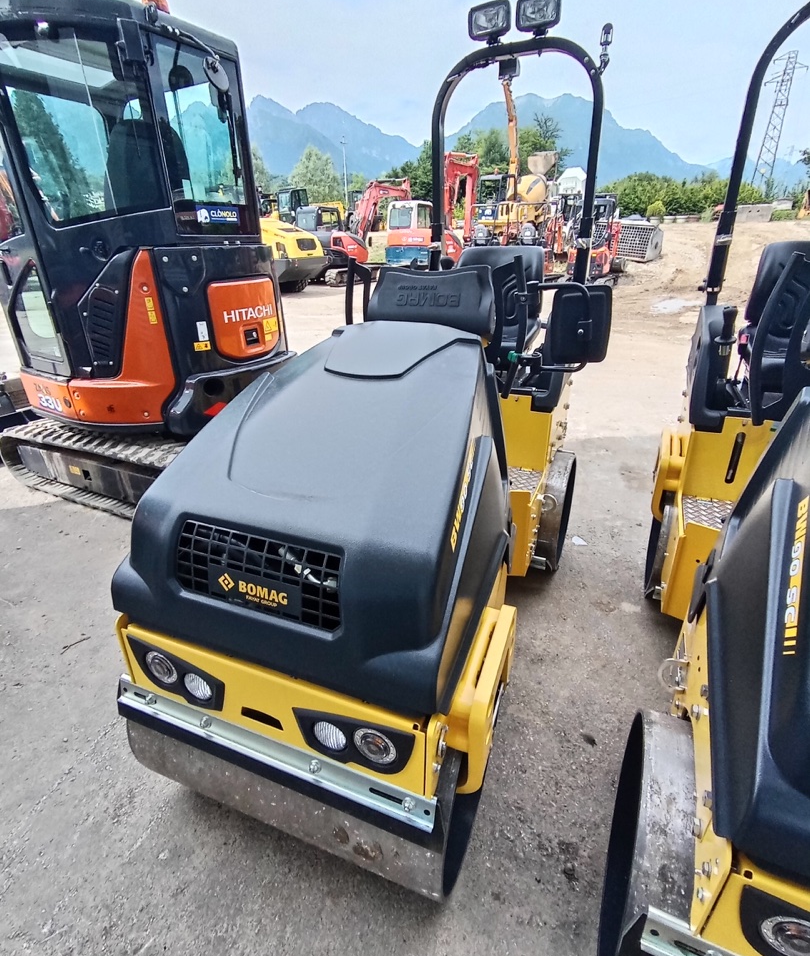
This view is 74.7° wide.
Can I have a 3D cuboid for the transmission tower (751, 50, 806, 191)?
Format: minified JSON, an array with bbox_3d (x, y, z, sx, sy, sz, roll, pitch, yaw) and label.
[{"bbox_3d":[58.112,-51.875,85.001,3.200,26.700,6.000,-22,33,-40],"label":"transmission tower"}]

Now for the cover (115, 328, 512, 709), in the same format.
[{"bbox_3d":[-0.152,-0.036,1.296,0.790,0.560,0.800,10,29,20],"label":"cover"}]

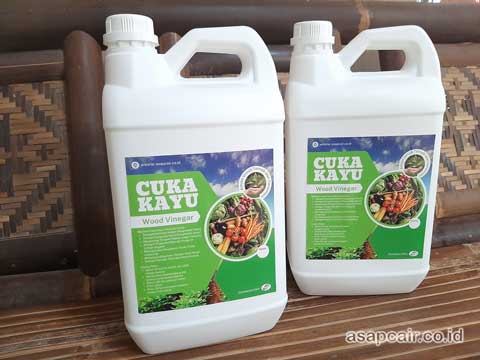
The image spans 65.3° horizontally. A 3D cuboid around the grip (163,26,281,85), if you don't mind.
[{"bbox_3d":[-0.018,-0.129,0.397,0.123,0.059,0.038,-5,11,-14],"label":"grip"}]

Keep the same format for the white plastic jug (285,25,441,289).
[{"bbox_3d":[0.152,-0.029,0.488,0.175,0.332,0.120,-1,10,6],"label":"white plastic jug"}]

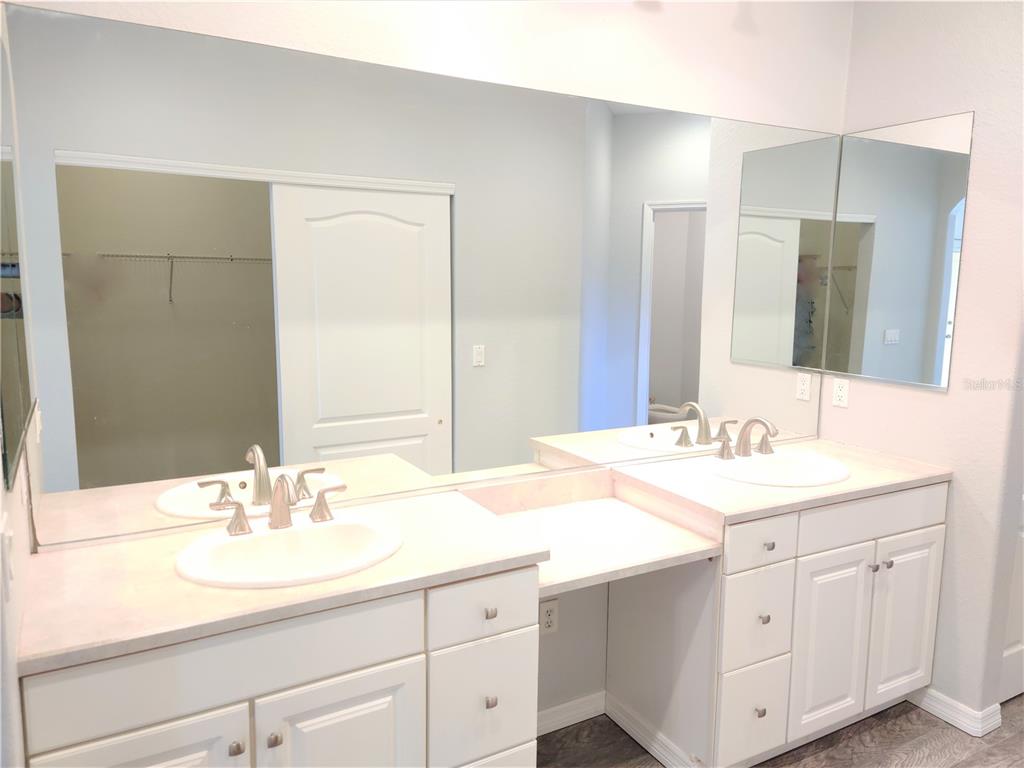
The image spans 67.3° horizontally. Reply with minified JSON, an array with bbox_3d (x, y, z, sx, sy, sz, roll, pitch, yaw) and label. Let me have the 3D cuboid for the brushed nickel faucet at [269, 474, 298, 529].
[{"bbox_3d":[-0.584,0.314,1.980,0.052,0.155,0.180,-5,10,-28],"label":"brushed nickel faucet"}]

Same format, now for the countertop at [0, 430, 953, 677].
[{"bbox_3d":[0.183,0.419,2.271,2.730,0.123,0.564,-5,10,-28],"label":"countertop"}]

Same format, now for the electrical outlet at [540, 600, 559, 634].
[{"bbox_3d":[0.130,0.797,2.617,0.070,0.115,0.008,-5,10,-28],"label":"electrical outlet"}]

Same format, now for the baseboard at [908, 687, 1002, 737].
[{"bbox_3d":[1.614,1.155,2.792,0.175,0.099,0.280,-5,10,-28],"label":"baseboard"}]

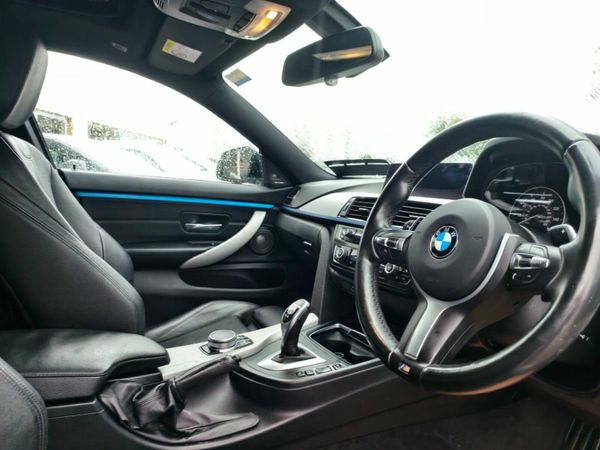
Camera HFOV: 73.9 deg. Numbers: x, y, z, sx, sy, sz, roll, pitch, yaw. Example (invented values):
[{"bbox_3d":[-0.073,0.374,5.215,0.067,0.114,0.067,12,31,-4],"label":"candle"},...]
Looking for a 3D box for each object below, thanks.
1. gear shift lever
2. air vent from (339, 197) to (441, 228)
[{"bbox_3d":[-0.011,0.210,0.805,0.053,0.113,0.043,8,2,-27],"label":"gear shift lever"},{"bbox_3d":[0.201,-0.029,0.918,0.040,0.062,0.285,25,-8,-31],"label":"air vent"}]

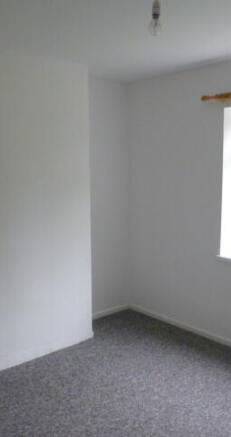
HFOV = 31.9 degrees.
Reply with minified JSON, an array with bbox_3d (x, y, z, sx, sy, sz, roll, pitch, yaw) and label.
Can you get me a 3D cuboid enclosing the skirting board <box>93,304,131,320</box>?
[{"bbox_3d":[-0.135,1.001,4.185,0.710,0.062,0.020,-6,10,-38],"label":"skirting board"}]

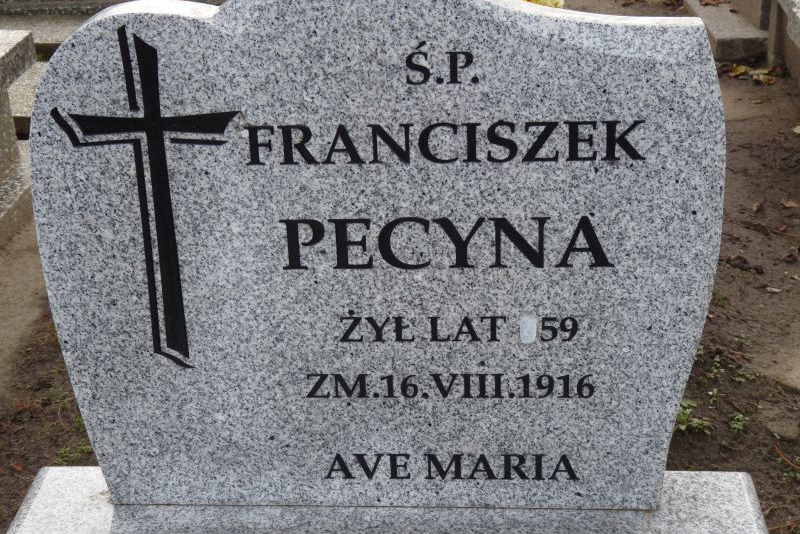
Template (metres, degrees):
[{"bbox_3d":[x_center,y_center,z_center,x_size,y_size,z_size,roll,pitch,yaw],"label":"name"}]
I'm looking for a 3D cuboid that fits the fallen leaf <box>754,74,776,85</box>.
[{"bbox_3d":[1.250,-0.643,5.153,0.082,0.023,0.070,3,24,13],"label":"fallen leaf"}]

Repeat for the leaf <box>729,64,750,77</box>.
[{"bbox_3d":[1.188,-0.688,5.257,0.077,0.028,0.065,3,24,12],"label":"leaf"}]

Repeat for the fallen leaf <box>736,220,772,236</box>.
[{"bbox_3d":[0.922,-0.103,3.917,0.056,0.020,0.090,-23,30,-39],"label":"fallen leaf"}]

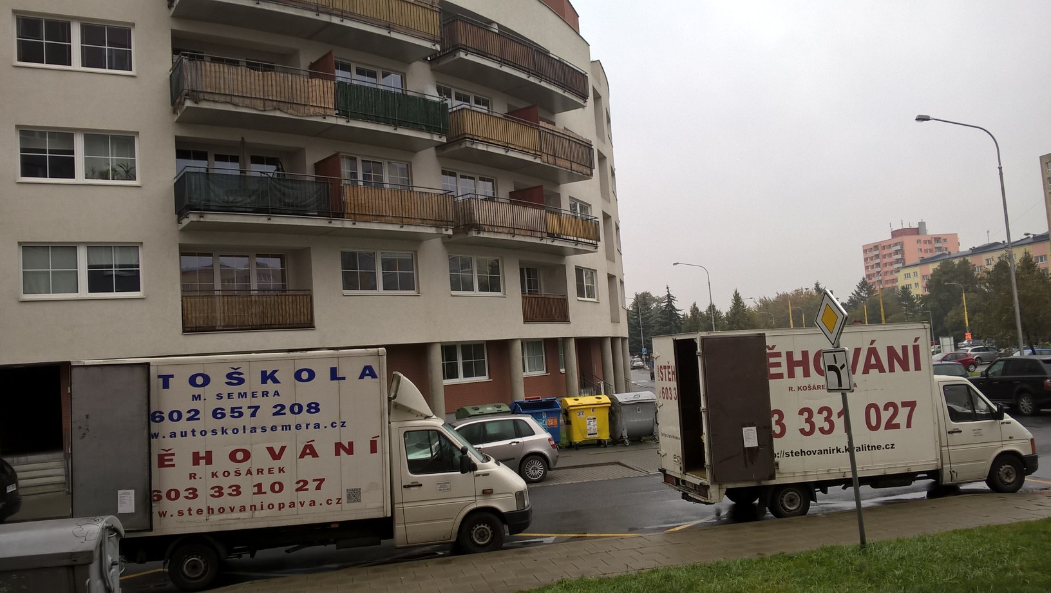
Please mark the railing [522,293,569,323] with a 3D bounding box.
[{"bbox_3d":[0.412,0.517,31.155,1.000,1.018,3.333,-7,-5,32],"label":"railing"}]

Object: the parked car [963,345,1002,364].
[{"bbox_3d":[39.797,5.075,72.919,4.800,1.700,1.900,-3,-5,-18],"label":"parked car"}]

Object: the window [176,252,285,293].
[{"bbox_3d":[-7.953,-0.182,23.005,2.970,2.130,0.120,-1,-6,-36],"label":"window"}]

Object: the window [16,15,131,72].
[{"bbox_3d":[-11.068,-6.211,20.611,2.505,1.213,0.150,-2,-5,-26],"label":"window"}]

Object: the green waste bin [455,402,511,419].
[{"bbox_3d":[-1.174,3.875,24.114,1.320,1.450,1.120,-2,-5,-24],"label":"green waste bin"}]

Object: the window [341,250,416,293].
[{"bbox_3d":[-4.324,-0.730,24.779,2.577,1.237,0.150,0,-6,-43],"label":"window"}]

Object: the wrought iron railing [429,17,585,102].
[{"bbox_3d":[-0.324,-7.983,29.233,1.685,1.210,7.544,-7,-5,36],"label":"wrought iron railing"}]

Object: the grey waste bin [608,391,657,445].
[{"bbox_3d":[3.016,3.393,23.486,1.170,1.420,1.030,-3,-5,-11],"label":"grey waste bin"}]

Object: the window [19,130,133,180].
[{"bbox_3d":[-10.866,-3.426,20.393,2.505,1.213,0.150,-2,-5,-26],"label":"window"}]

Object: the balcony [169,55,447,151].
[{"bbox_3d":[-5.671,-5.203,23.118,7.613,1.340,1.733,0,-6,-40],"label":"balcony"}]

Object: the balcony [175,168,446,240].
[{"bbox_3d":[-5.497,-2.425,23.042,7.713,1.330,1.520,0,-6,-40],"label":"balcony"}]

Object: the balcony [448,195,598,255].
[{"bbox_3d":[0.020,-2.320,28.758,1.751,1.300,7.625,-7,-6,34],"label":"balcony"}]

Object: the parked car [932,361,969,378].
[{"bbox_3d":[18.290,3.590,36.930,1.700,1.470,4.150,-5,-4,5],"label":"parked car"}]

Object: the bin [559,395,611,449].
[{"bbox_3d":[1.775,3.680,24.152,1.320,1.450,1.120,-3,-4,-9],"label":"bin"}]

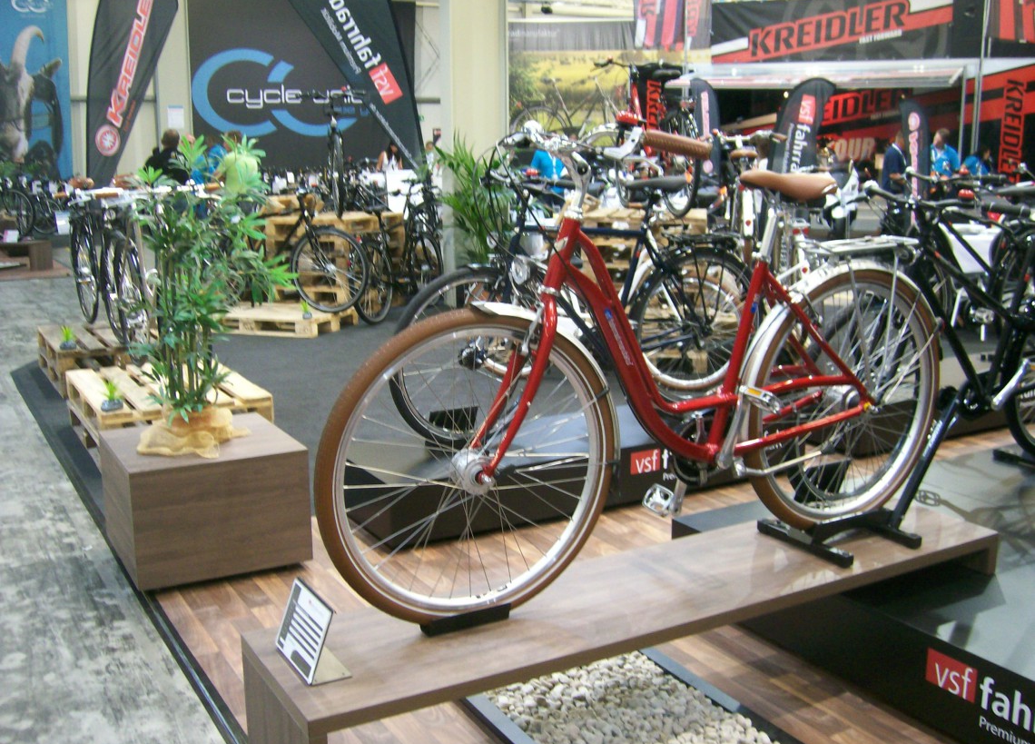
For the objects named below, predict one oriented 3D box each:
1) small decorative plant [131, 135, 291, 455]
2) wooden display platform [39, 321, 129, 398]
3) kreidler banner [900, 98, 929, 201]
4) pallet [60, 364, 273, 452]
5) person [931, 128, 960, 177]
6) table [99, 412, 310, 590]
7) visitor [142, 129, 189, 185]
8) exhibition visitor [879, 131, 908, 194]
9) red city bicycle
[{"bbox_3d":[-1.089,-0.295,3.733,0.560,1.075,0.550,0,11,0],"label":"small decorative plant"},{"bbox_3d":[-2.791,-0.117,7.175,0.800,0.290,1.200,-7,13,-30],"label":"wooden display platform"},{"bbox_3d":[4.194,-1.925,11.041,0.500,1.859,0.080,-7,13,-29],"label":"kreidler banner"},{"bbox_3d":[-1.836,0.203,5.466,0.800,0.288,1.200,-6,13,-29],"label":"pallet"},{"bbox_3d":[5.287,-2.104,13.046,0.500,1.823,0.360,7,14,34],"label":"person"},{"bbox_3d":[-1.168,0.456,3.892,0.610,0.415,0.639,-7,13,-29],"label":"table"},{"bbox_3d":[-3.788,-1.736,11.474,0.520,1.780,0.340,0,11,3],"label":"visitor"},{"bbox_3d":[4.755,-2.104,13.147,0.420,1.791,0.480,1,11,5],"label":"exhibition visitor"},{"bbox_3d":[0.401,-0.029,2.463,1.830,1.070,0.600,-7,13,-30],"label":"red city bicycle"}]

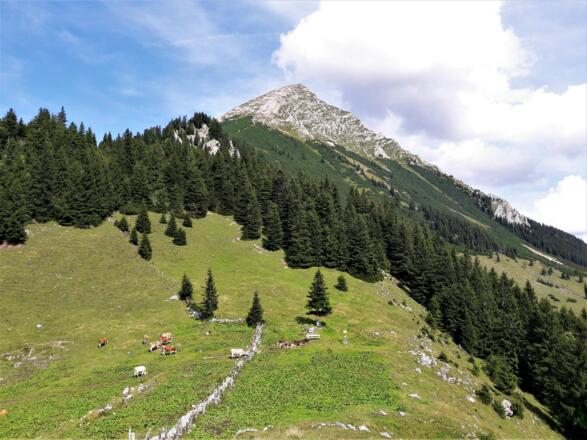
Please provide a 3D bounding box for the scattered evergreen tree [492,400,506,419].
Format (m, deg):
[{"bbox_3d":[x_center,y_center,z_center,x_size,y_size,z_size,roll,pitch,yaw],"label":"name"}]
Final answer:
[{"bbox_3d":[22.972,21.158,53.000,1.507,2.010,1.507,0,-3,0],"label":"scattered evergreen tree"}]

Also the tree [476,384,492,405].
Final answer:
[{"bbox_3d":[22.532,20.645,56.000,1.888,2.359,1.888,0,-3,0],"label":"tree"}]

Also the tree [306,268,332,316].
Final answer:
[{"bbox_3d":[4.670,13.180,86.000,4.620,8.610,4.620,0,0,0],"label":"tree"}]

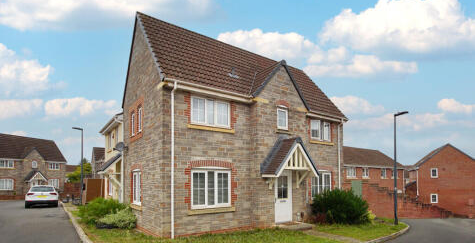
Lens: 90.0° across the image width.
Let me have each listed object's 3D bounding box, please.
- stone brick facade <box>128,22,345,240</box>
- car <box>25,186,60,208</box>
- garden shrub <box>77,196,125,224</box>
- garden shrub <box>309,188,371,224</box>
[{"bbox_3d":[0.200,0.200,12.700,10.300,8.400,5.700,7,-11,-37],"label":"stone brick facade"},{"bbox_3d":[-15.250,5.750,18.600,1.900,1.650,4.450,6,-11,-35],"label":"car"},{"bbox_3d":[-5.650,3.700,9.900,1.800,1.100,1.700,7,-11,-37],"label":"garden shrub"},{"bbox_3d":[4.800,3.900,11.100,2.500,1.500,1.900,7,-11,-37],"label":"garden shrub"}]

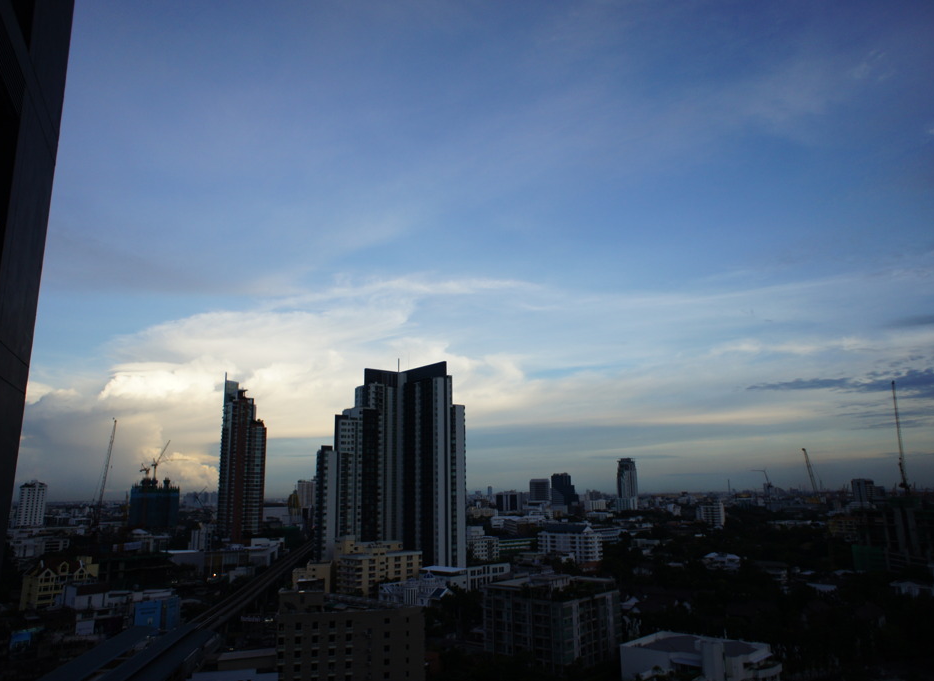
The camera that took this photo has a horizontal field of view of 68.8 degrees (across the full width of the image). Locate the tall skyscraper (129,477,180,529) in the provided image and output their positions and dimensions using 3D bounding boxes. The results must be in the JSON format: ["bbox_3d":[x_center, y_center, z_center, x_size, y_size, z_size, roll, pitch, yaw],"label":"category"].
[{"bbox_3d":[-349.550,190.520,762.430,42.000,71.190,30.000,2,-13,-15],"label":"tall skyscraper"}]

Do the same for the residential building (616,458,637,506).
[{"bbox_3d":[297.460,267.630,1271.250,30.000,97.000,28.000,-2,-13,5],"label":"residential building"}]

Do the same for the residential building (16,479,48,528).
[{"bbox_3d":[-488.270,183.330,765.080,26.000,59.000,17.000,4,-14,-22],"label":"residential building"}]

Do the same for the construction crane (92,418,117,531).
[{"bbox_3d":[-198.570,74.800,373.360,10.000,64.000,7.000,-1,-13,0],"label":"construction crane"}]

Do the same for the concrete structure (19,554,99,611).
[{"bbox_3d":[-150.100,89.090,251.150,12.000,17.000,20.500,-8,-14,27],"label":"concrete structure"}]

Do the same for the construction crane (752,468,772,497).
[{"bbox_3d":[623.620,302.250,1442.180,40.000,61.920,9.000,-6,-14,22],"label":"construction crane"}]

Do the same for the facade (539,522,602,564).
[{"bbox_3d":[68.950,135.930,452.590,42.000,28.970,14.000,-11,-16,37],"label":"facade"}]

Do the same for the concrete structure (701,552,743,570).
[{"bbox_3d":[121.760,105.790,326.330,16.500,9.200,10.000,-8,-14,28],"label":"concrete structure"}]

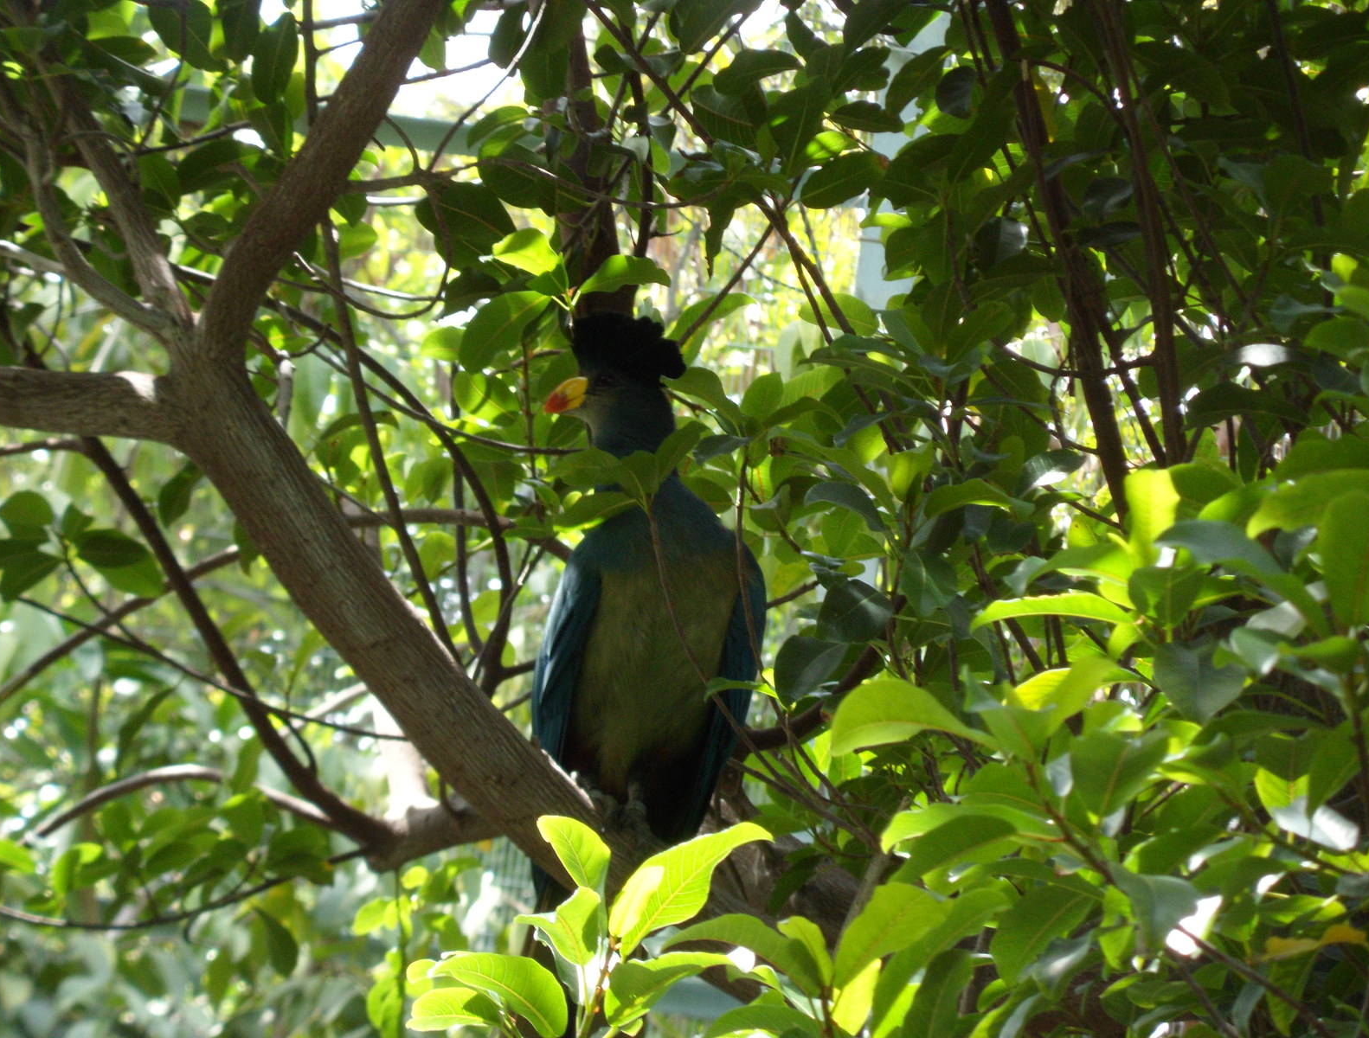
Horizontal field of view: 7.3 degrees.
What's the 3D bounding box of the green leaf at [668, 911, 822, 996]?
[{"bbox_3d":[0.047,0.343,8.500,0.125,0.035,0.050,3,-33,-16],"label":"green leaf"}]

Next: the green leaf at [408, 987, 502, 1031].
[{"bbox_3d":[-0.178,0.381,8.400,0.085,0.020,0.045,5,-41,-6],"label":"green leaf"}]

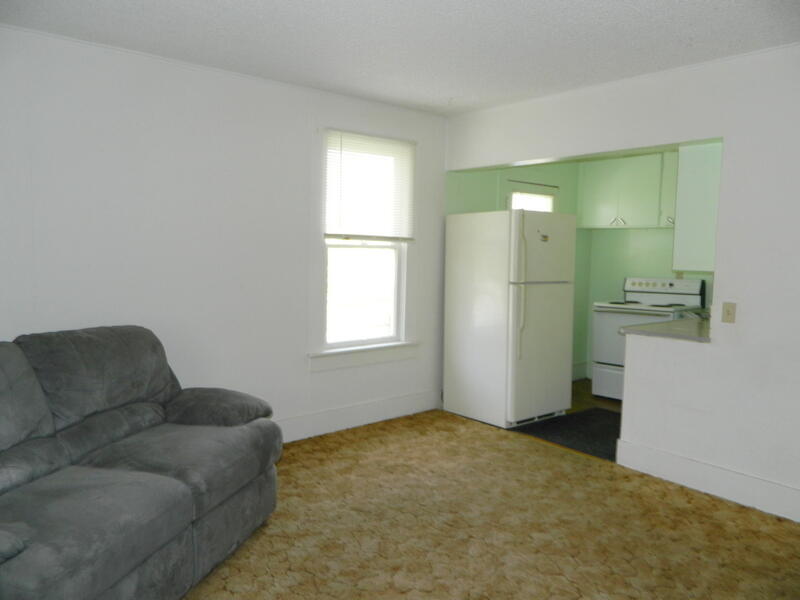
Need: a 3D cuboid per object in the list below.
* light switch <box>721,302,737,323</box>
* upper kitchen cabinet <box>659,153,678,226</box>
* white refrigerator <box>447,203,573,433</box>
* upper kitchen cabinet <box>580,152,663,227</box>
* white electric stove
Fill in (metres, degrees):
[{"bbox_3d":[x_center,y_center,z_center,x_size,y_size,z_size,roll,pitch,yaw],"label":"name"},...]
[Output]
[{"bbox_3d":[1.878,0.073,3.298,0.012,0.115,0.070,-4,7,-39],"label":"light switch"},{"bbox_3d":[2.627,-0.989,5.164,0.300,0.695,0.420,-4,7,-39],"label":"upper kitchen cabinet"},{"bbox_3d":[0.937,0.125,4.984,0.770,1.705,0.760,-4,7,-39],"label":"white refrigerator"},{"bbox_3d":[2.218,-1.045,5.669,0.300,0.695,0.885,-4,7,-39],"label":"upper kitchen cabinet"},{"bbox_3d":[2.301,0.385,5.369,0.640,1.150,0.760,-4,7,-39],"label":"white electric stove"}]

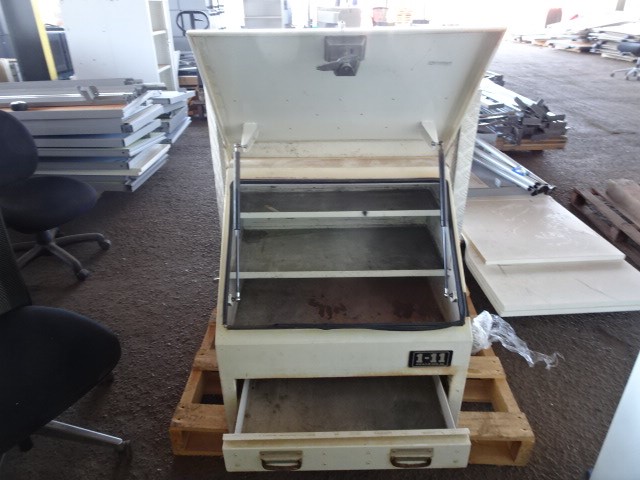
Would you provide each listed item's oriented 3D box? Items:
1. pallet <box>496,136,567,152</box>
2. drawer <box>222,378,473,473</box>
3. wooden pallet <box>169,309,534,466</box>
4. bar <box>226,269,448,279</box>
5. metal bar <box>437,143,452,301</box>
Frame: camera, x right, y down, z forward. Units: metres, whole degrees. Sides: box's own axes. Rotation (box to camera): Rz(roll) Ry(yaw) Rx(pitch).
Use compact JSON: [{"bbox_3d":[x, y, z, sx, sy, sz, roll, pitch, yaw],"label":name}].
[{"bbox_3d":[2.105,-1.194,4.882,0.690,0.125,1.000,-2,28,-2],"label":"pallet"},{"bbox_3d":[0.077,0.510,1.427,0.690,0.130,0.450,-1,28,-1],"label":"drawer"},{"bbox_3d":[0.115,0.399,1.956,1.165,0.129,1.170,1,28,2],"label":"wooden pallet"},{"bbox_3d":[0.053,0.101,1.340,0.652,0.023,0.020,-1,28,0],"label":"bar"},{"bbox_3d":[0.361,-0.062,1.295,0.022,0.457,0.022,-2,-1,1],"label":"metal bar"}]

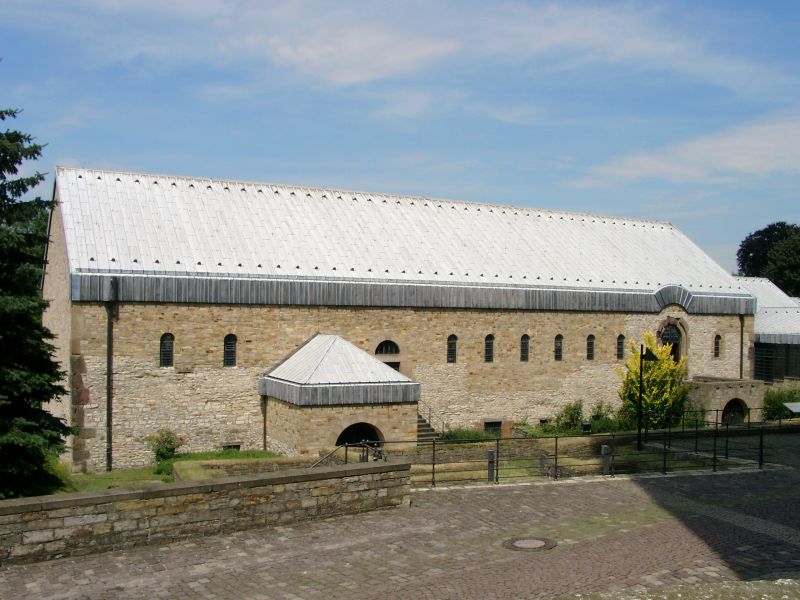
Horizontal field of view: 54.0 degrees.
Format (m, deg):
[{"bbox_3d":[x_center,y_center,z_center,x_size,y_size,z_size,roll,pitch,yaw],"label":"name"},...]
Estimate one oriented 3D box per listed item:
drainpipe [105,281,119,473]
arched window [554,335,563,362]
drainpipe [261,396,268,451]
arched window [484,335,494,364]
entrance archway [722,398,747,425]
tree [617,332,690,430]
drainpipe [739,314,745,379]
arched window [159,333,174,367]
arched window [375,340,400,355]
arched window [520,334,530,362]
[{"bbox_3d":[-12.938,3.274,35.178,0.572,8.703,0.420,1,-2,-28],"label":"drainpipe"},{"bbox_3d":[9.528,2.877,47.345,0.590,1.573,0.280,1,-2,-28],"label":"arched window"},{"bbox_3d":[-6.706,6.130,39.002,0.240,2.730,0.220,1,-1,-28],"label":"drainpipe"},{"bbox_3d":[5.210,2.820,45.593,0.640,1.600,0.270,1,-1,-28],"label":"arched window"},{"bbox_3d":[21.932,7.319,51.446,2.350,1.780,0.500,1,-1,-28],"label":"entrance archway"},{"bbox_3d":[15.631,5.013,48.453,4.300,5.900,4.200,1,-1,-28],"label":"tree"},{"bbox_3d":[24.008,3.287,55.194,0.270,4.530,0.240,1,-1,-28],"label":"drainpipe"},{"bbox_3d":[-10.871,2.335,36.639,0.632,1.565,0.280,1,-2,-28],"label":"arched window"},{"bbox_3d":[-0.709,2.535,41.997,1.475,0.745,0.300,1,-2,-28],"label":"arched window"},{"bbox_3d":[7.471,2.881,46.776,0.640,1.600,0.270,1,-1,-28],"label":"arched window"}]

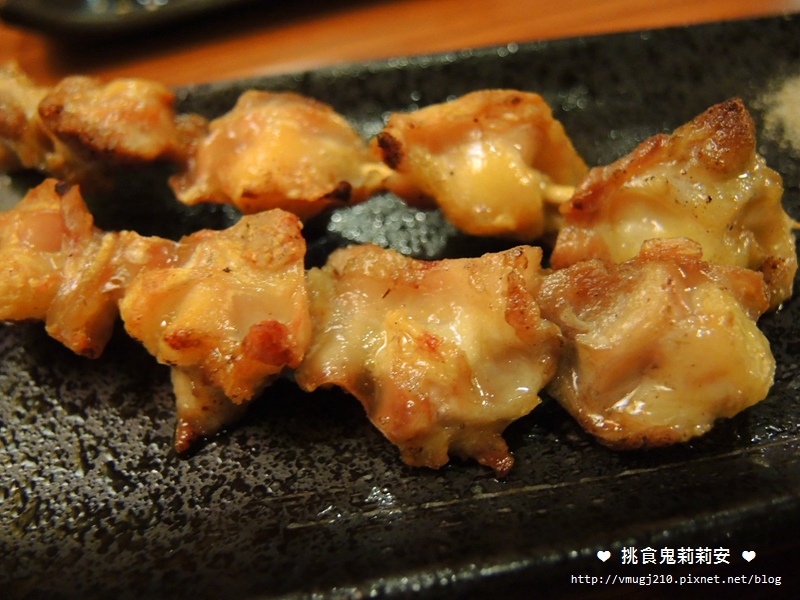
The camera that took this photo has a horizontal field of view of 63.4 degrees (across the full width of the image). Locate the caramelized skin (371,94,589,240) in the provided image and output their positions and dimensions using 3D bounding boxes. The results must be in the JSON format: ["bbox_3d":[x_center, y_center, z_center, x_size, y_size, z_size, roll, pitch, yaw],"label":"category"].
[{"bbox_3d":[0.022,-0.036,0.173,0.052,0.033,0.036,10,46,13],"label":"caramelized skin"}]

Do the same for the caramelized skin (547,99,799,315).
[{"bbox_3d":[0.068,-0.022,0.160,0.052,0.042,0.042,10,46,13],"label":"caramelized skin"}]

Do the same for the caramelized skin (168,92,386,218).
[{"bbox_3d":[-0.033,-0.041,0.183,0.057,0.030,0.034,8,46,11],"label":"caramelized skin"}]

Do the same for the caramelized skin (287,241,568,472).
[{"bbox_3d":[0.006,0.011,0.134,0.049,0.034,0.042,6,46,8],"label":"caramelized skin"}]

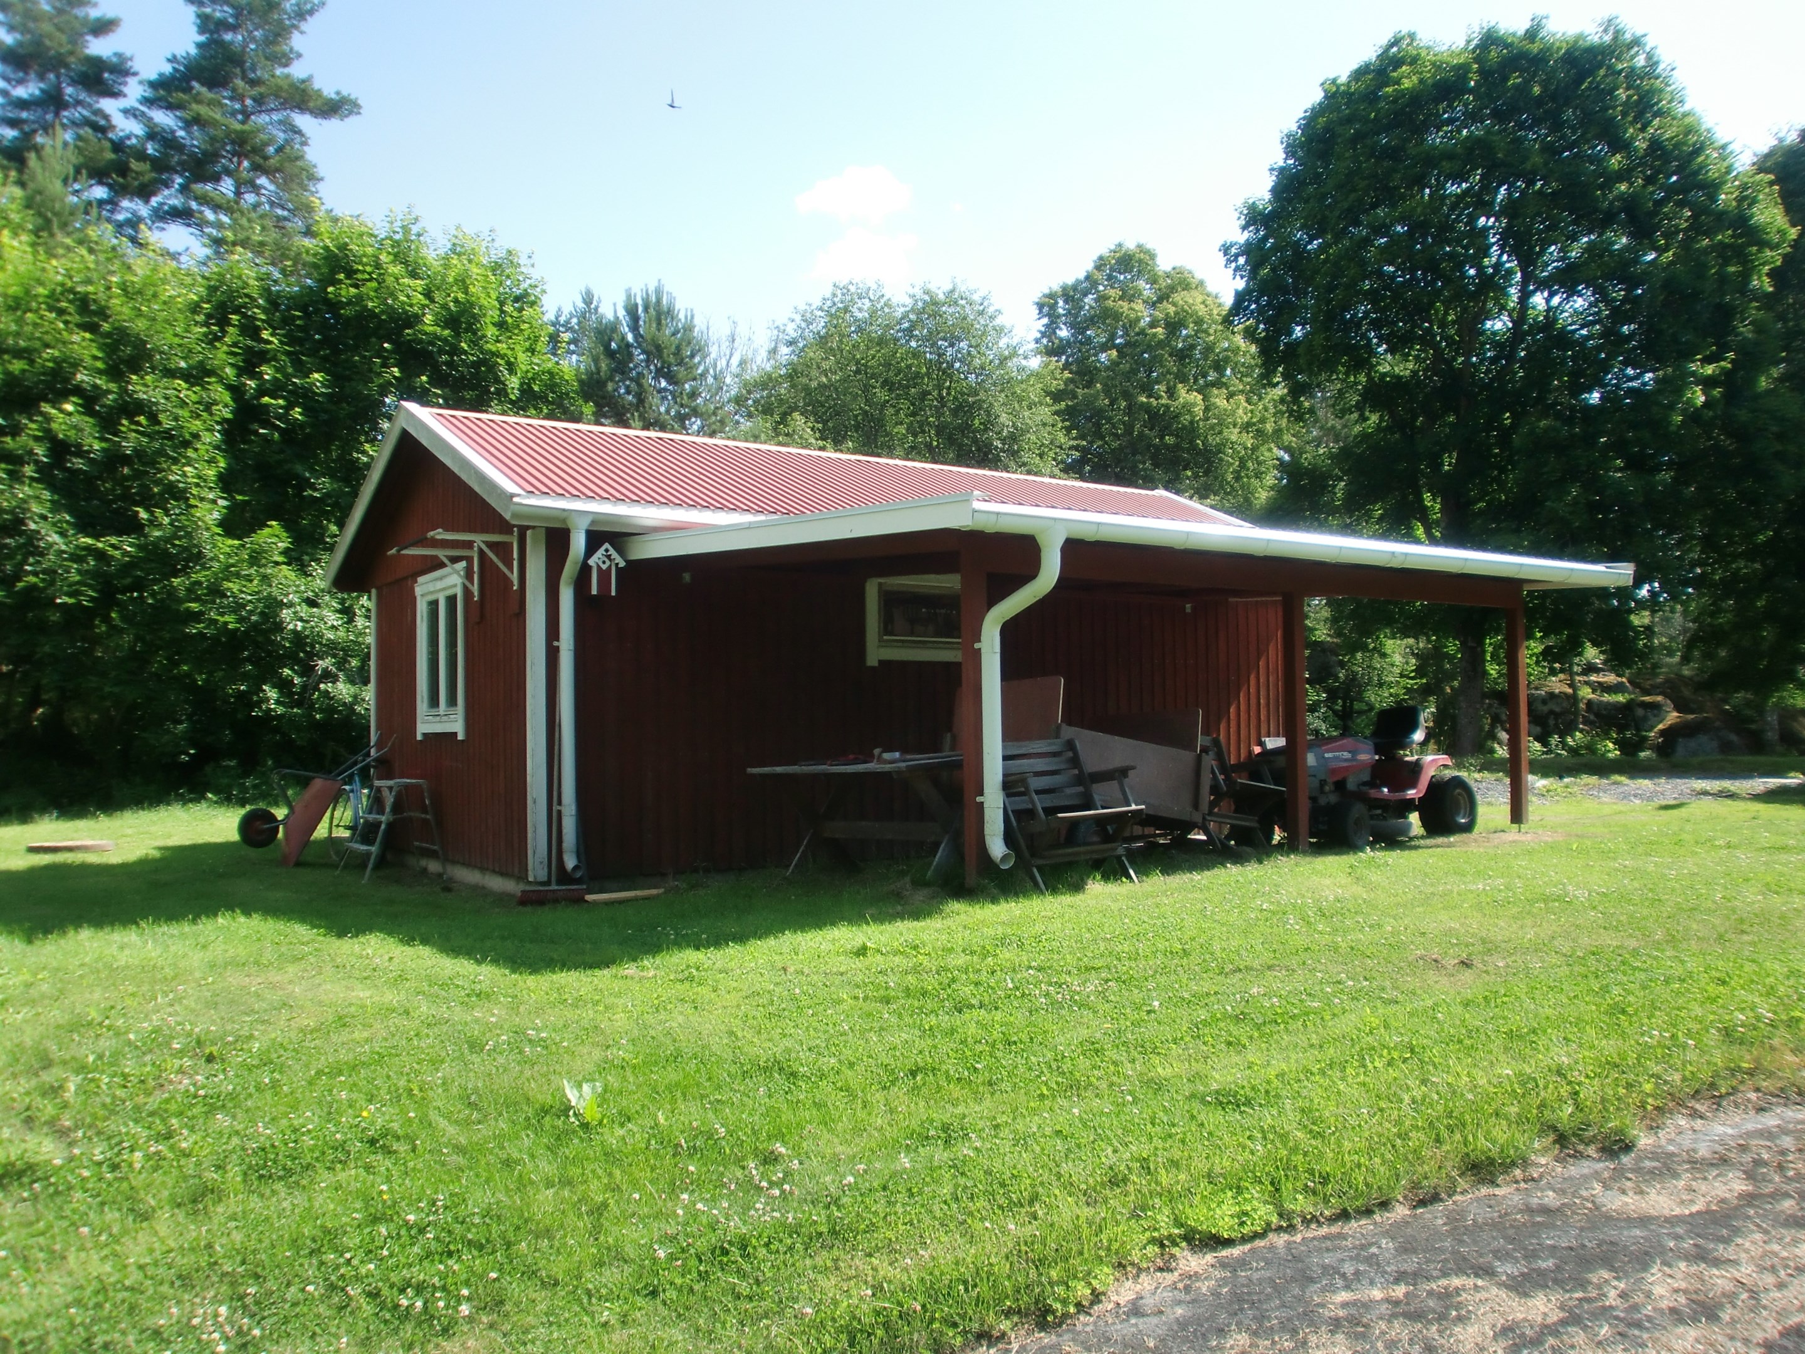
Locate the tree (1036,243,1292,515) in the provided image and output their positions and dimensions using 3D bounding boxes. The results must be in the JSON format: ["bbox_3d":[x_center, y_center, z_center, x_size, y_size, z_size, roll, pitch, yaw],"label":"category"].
[{"bbox_3d":[7.312,-4.984,37.000,7.130,13.701,6.774,-1,-2,11],"label":"tree"}]

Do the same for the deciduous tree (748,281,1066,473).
[{"bbox_3d":[0.124,-4.032,34.000,7.753,11.777,7.365,-1,-2,0],"label":"deciduous tree"}]

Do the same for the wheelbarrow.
[{"bbox_3d":[-5.392,0.969,12.374,0.683,1.465,0.644,38,-23,-28],"label":"wheelbarrow"}]

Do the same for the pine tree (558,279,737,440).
[{"bbox_3d":[-5.570,-3.542,30.000,3.814,10.360,3.623,-1,-2,-10],"label":"pine tree"}]

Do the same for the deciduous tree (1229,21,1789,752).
[{"bbox_3d":[11.405,-5.451,25.500,10.214,13.739,9.703,-2,-2,24],"label":"deciduous tree"}]

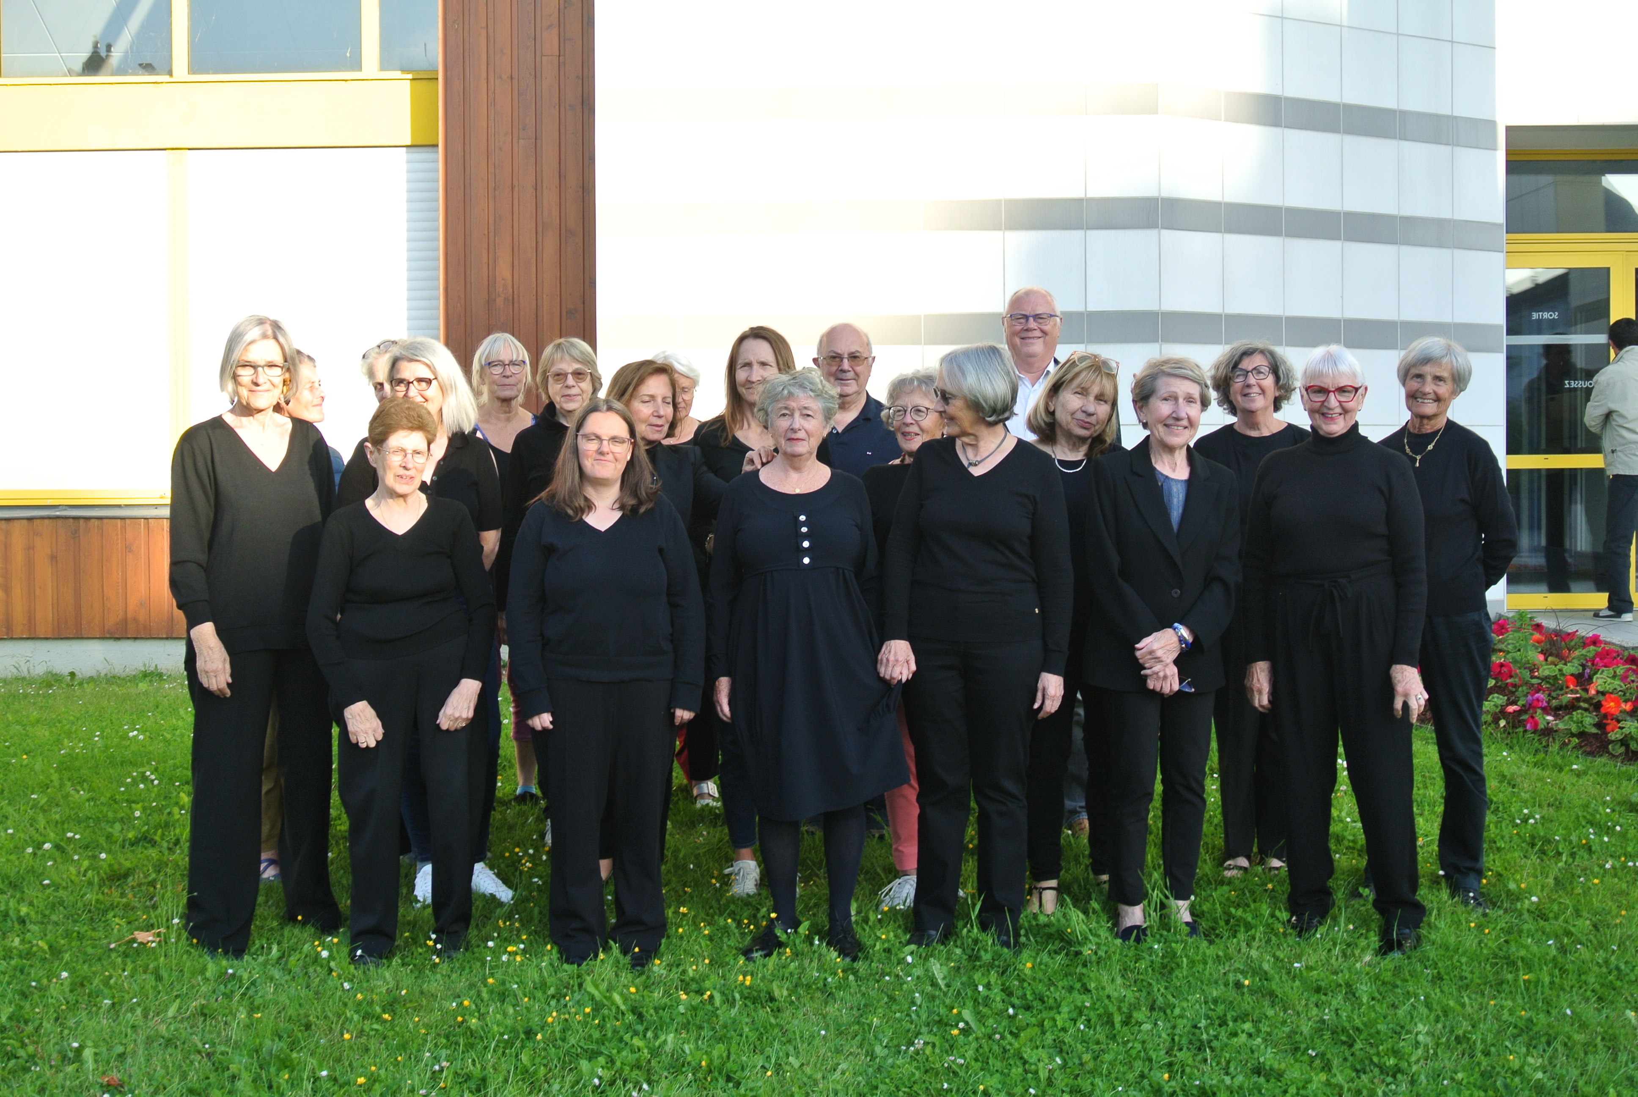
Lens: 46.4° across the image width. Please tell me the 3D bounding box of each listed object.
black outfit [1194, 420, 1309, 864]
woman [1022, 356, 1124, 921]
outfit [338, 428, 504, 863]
[{"bbox_3d":[1.377,0.292,6.030,0.440,1.391,0.300,0,2,12],"label":"black outfit"},{"bbox_3d":[0.763,0.222,5.720,0.440,1.629,0.310,0,2,7],"label":"woman"},{"bbox_3d":[-1.168,0.284,5.580,0.480,1.269,0.300,-1,2,-14],"label":"outfit"}]

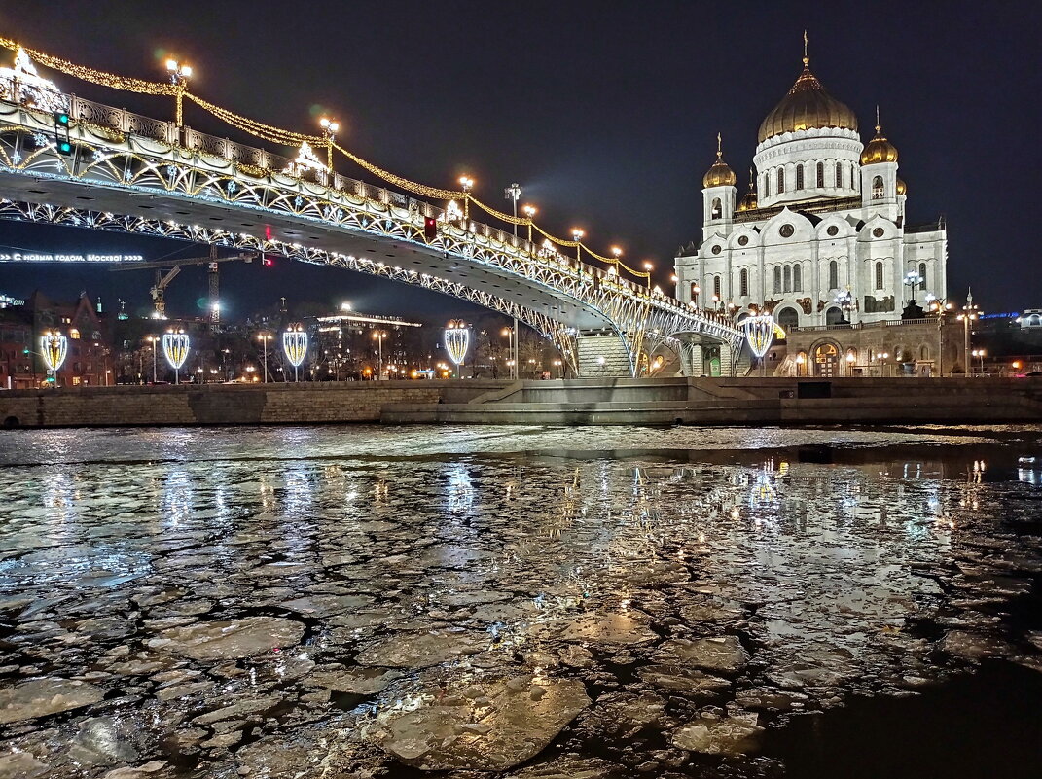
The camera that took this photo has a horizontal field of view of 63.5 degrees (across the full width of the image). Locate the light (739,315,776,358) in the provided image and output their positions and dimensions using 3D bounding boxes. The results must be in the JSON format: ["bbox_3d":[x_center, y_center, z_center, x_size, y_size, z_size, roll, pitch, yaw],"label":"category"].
[{"bbox_3d":[30.132,-6.614,106.000,3.500,5.200,3.400,-1,1,6],"label":"light"}]

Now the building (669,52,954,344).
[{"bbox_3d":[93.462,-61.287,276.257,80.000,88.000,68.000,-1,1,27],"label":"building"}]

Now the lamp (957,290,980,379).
[{"bbox_3d":[63.048,-6.463,119.000,2.600,11.800,1.600,-1,1,0],"label":"lamp"}]

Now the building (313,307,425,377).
[{"bbox_3d":[-55.621,-14.961,304.535,15.000,26.000,48.000,-1,1,28],"label":"building"}]

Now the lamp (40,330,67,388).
[{"bbox_3d":[-74.324,-4.568,134.000,3.800,10.100,3.700,-1,1,0],"label":"lamp"}]

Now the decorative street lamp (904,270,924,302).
[{"bbox_3d":[78.428,-20.675,168.000,3.800,6.600,3.600,-1,1,0],"label":"decorative street lamp"}]

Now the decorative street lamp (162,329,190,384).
[{"bbox_3d":[-55.223,-5.070,135.000,3.800,10.100,3.700,-1,1,0],"label":"decorative street lamp"}]

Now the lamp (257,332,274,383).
[{"bbox_3d":[-47.016,-5.463,155.000,2.600,10.400,1.500,-1,1,0],"label":"lamp"}]

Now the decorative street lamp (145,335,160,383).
[{"bbox_3d":[-62.213,-4.296,143.000,1.900,9.400,0.700,-1,1,0],"label":"decorative street lamp"}]

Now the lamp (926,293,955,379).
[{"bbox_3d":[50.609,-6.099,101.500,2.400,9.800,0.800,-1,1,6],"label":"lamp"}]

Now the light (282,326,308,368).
[{"bbox_3d":[-33.171,-6.090,124.000,3.550,5.300,3.500,-1,1,0],"label":"light"}]

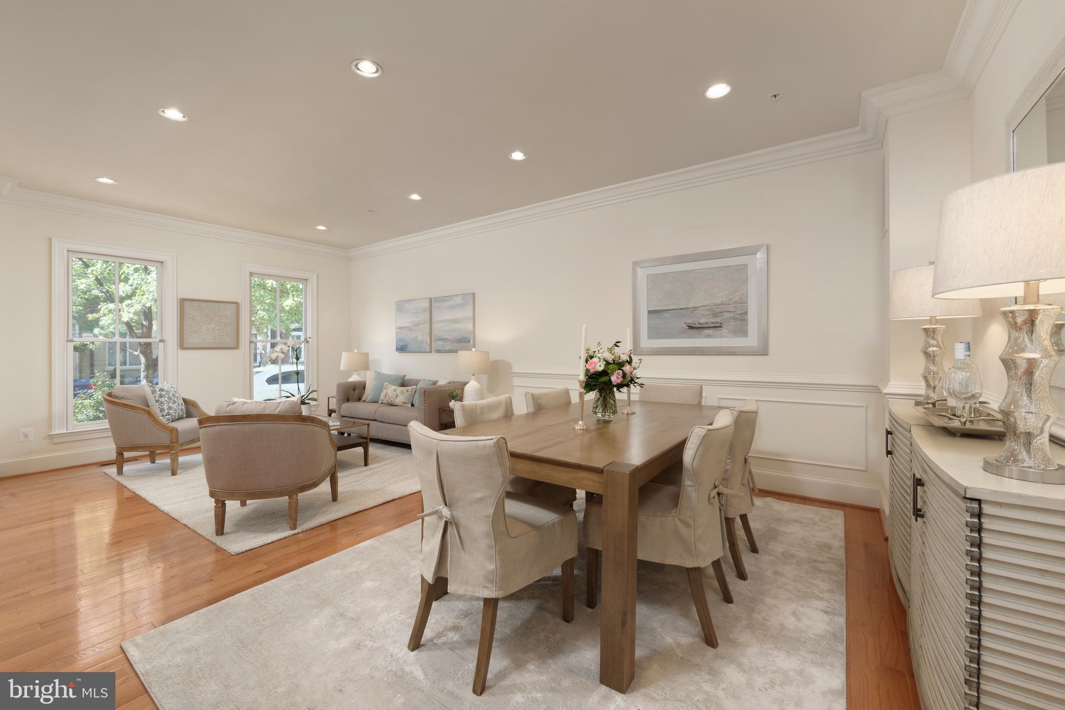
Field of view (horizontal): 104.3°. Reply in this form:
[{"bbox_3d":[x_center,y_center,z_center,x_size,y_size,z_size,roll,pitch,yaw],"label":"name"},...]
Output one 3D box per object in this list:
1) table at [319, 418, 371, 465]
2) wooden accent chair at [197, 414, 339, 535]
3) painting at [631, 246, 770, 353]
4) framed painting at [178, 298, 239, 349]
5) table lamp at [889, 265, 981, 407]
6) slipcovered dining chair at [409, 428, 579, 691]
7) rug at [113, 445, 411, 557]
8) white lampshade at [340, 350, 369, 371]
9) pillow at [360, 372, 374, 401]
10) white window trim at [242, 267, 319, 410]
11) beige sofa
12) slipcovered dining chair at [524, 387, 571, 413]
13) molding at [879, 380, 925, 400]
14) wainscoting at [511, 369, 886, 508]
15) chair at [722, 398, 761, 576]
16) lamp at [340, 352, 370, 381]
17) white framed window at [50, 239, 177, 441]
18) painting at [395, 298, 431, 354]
[{"bbox_3d":[-2.334,0.913,4.257,1.190,0.430,0.660,0,1,35],"label":"table"},{"bbox_3d":[-1.811,0.754,2.858,0.740,0.775,0.690,-1,1,-7],"label":"wooden accent chair"},{"bbox_3d":[1.439,-0.447,3.671,1.130,0.906,0.040,0,1,35],"label":"painting"},{"bbox_3d":[-4.001,-0.369,5.141,0.040,0.604,0.607,0,1,35],"label":"framed painting"},{"bbox_3d":[2.152,-0.108,2.225,0.365,0.785,0.365,0,1,34],"label":"table lamp"},{"bbox_3d":[-0.162,0.711,1.725,0.500,0.890,0.580,0,1,35],"label":"slipcovered dining chair"},{"bbox_3d":[-2.232,1.110,4.171,2.970,0.016,2.400,0,1,33],"label":"rug"},{"bbox_3d":[-2.519,0.084,5.885,0.380,0.275,0.380,0,2,35],"label":"white lampshade"},{"bbox_3d":[-2.009,0.410,5.494,0.480,0.480,0.140,0,-17,12],"label":"pillow"},{"bbox_3d":[-3.385,-0.158,5.633,0.120,1.970,0.970,0,1,39],"label":"white window trim"},{"bbox_3d":[-1.658,0.716,5.291,1.700,0.750,0.830,0,2,35],"label":"beige sofa"},{"bbox_3d":[0.300,0.692,2.901,0.570,0.890,0.520,0,1,37],"label":"slipcovered dining chair"},{"bbox_3d":[2.336,0.226,2.488,0.360,0.110,0.060,0,1,35],"label":"molding"},{"bbox_3d":[1.112,0.635,3.877,3.300,0.925,0.070,0,2,35],"label":"wainscoting"},{"bbox_3d":[0.927,0.691,2.362,0.620,0.885,0.480,0,2,37],"label":"chair"},{"bbox_3d":[-2.518,0.259,5.889,0.380,0.650,0.380,0,2,35],"label":"lamp"},{"bbox_3d":[-4.350,-0.139,4.366,0.120,1.970,0.970,0,1,39],"label":"white framed window"},{"bbox_3d":[-1.676,-0.409,5.823,0.715,0.735,0.040,0,1,35],"label":"painting"}]

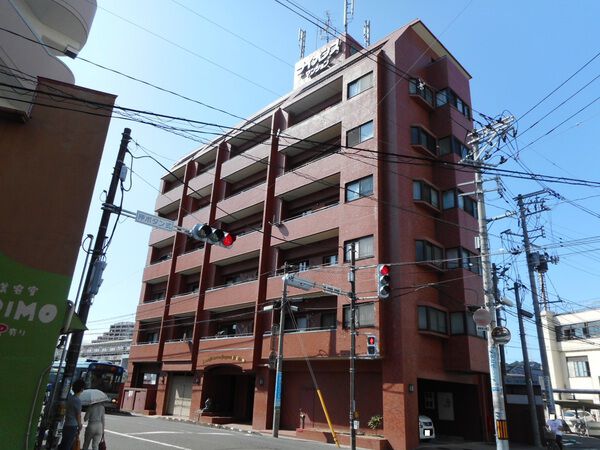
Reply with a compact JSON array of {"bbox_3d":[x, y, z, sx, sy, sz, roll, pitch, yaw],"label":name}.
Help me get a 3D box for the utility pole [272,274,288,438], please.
[{"bbox_3d":[-0.834,5.404,18.544,0.280,6.710,0.280,2,-20,1],"label":"utility pole"}]

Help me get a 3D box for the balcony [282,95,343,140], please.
[{"bbox_3d":[0.829,-5.109,24.051,4.688,1.158,1.066,-17,-29,42],"label":"balcony"}]

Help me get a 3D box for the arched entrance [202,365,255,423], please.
[{"bbox_3d":[-3.274,8.642,22.200,4.262,2.822,1.008,-17,-29,42],"label":"arched entrance"}]

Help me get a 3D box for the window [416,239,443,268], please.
[{"bbox_3d":[5.699,1.356,18.860,1.680,1.064,0.462,21,-26,-41],"label":"window"}]

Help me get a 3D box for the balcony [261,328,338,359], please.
[{"bbox_3d":[0.192,5.553,19.799,1.078,1.176,4.746,21,-26,-41],"label":"balcony"}]

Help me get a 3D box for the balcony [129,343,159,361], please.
[{"bbox_3d":[-10.092,8.749,29.472,4.480,1.129,1.066,-17,-29,42],"label":"balcony"}]

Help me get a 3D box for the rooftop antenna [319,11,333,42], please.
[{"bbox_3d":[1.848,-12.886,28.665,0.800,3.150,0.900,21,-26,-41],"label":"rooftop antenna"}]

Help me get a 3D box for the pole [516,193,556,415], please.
[{"bbox_3d":[12.517,4.394,22.821,0.420,13.154,0.420,21,-26,-40],"label":"pole"}]

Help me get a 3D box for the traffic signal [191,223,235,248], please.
[{"bbox_3d":[-2.156,0.274,10.800,0.340,0.390,1.200,-17,-28,42],"label":"traffic signal"}]

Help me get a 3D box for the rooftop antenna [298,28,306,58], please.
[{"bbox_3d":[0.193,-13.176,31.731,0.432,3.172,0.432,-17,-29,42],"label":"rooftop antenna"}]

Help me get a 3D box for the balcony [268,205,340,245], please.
[{"bbox_3d":[0.526,0.250,21.964,4.688,1.158,1.066,-17,-29,42],"label":"balcony"}]

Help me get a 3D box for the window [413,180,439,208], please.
[{"bbox_3d":[5.785,-1.348,19.808,0.410,1.090,1.712,-17,-28,42],"label":"window"}]

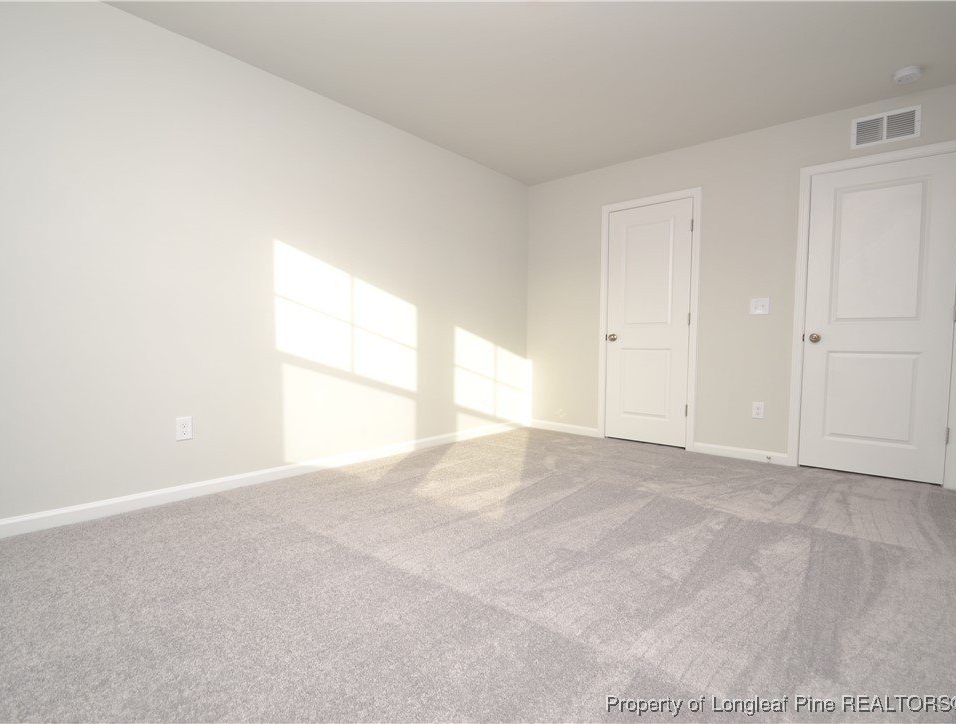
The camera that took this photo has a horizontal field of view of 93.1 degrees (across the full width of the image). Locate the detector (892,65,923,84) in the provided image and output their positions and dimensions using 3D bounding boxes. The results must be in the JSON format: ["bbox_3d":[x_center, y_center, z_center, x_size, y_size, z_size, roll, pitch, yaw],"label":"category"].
[{"bbox_3d":[2.456,-1.635,2.583,0.120,0.042,0.120,3,3,38],"label":"detector"}]

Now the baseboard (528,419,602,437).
[{"bbox_3d":[0.816,0.641,4.408,0.769,0.083,0.015,3,3,38],"label":"baseboard"}]

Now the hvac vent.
[{"bbox_3d":[2.611,-1.502,2.902,0.338,0.196,0.016,3,3,38],"label":"hvac vent"}]

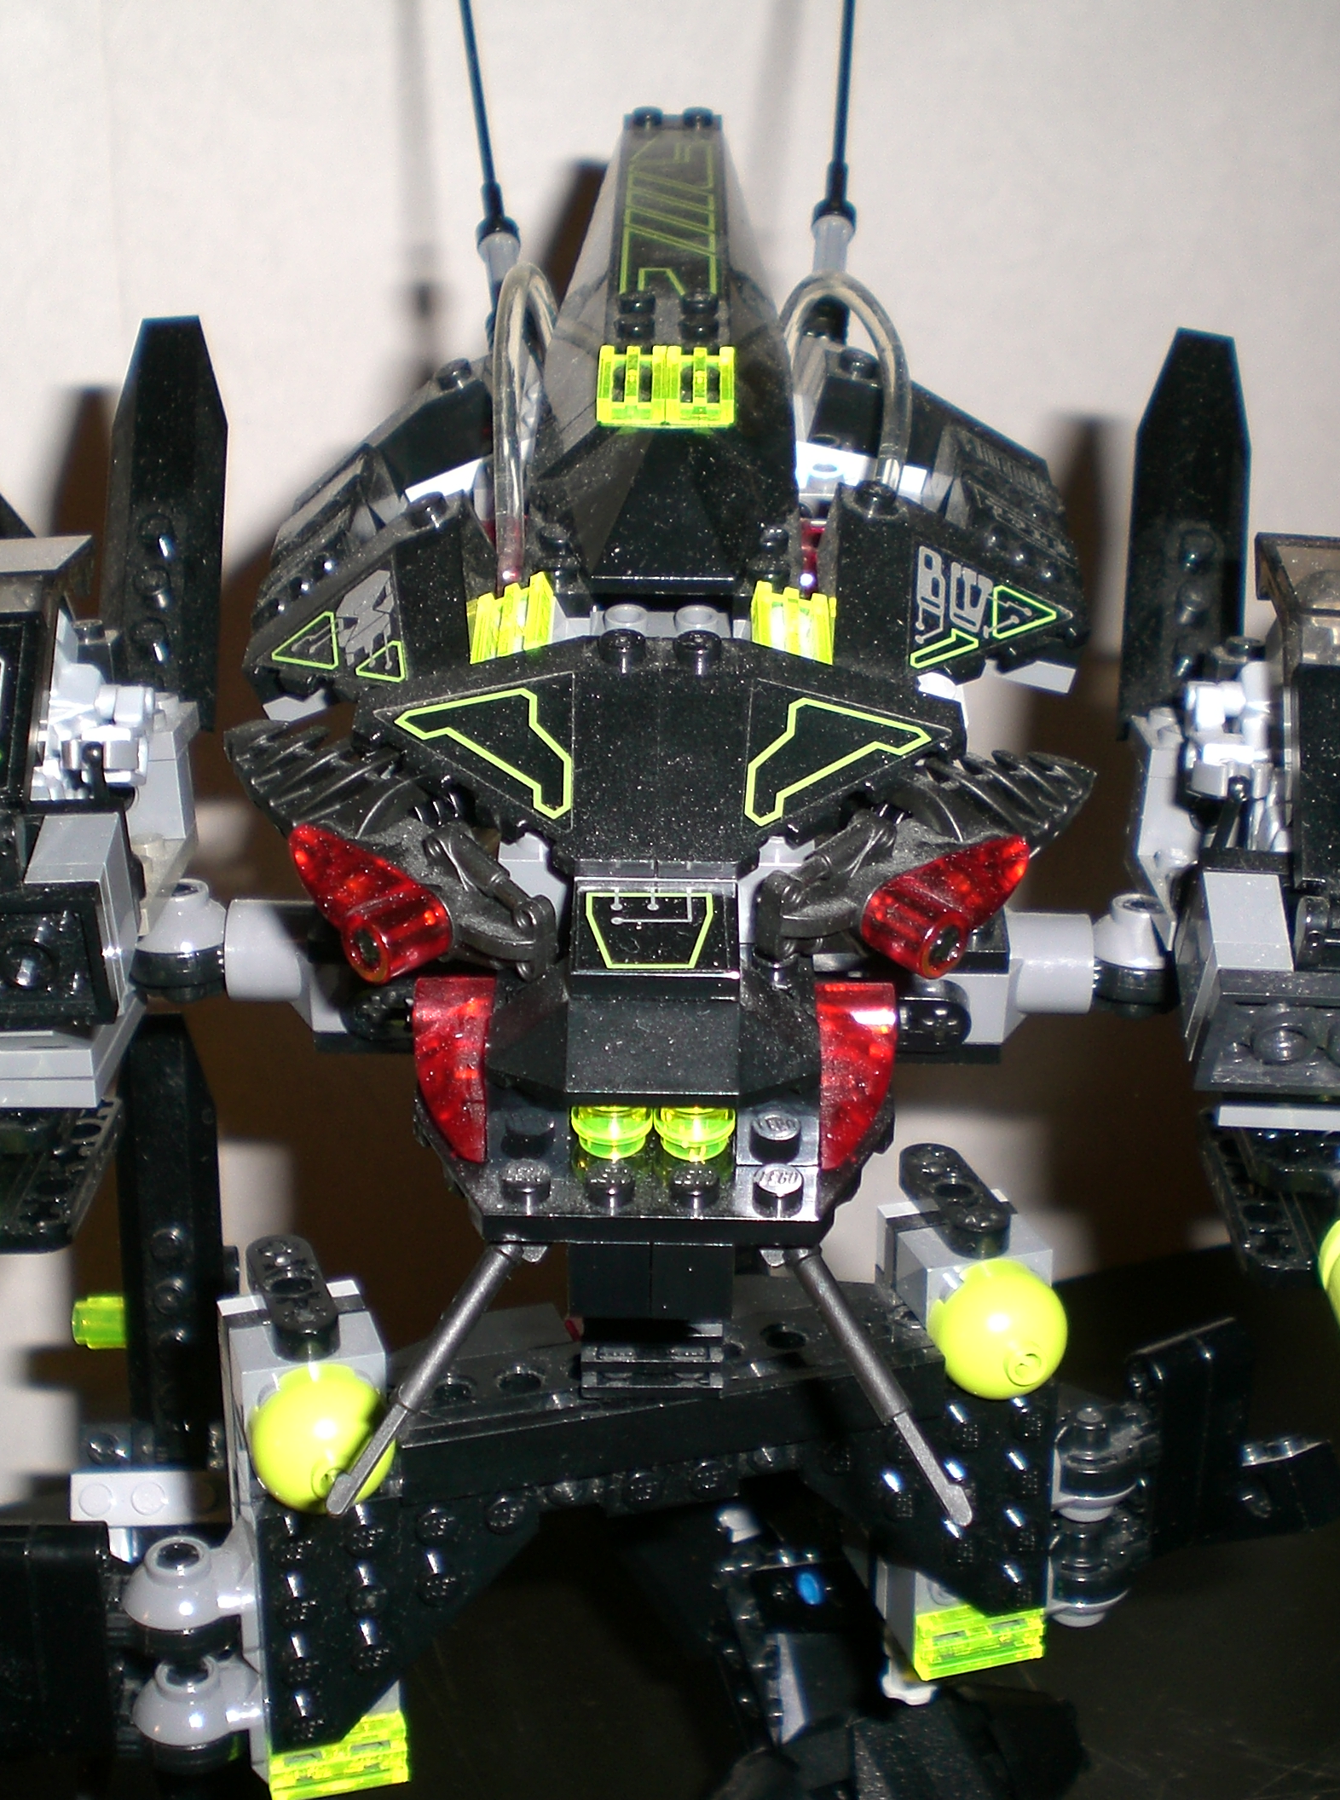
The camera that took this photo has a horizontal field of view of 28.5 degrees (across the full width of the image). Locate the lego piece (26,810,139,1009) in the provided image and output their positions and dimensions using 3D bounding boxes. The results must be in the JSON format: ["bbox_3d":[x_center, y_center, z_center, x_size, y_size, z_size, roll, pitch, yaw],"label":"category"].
[{"bbox_3d":[-0.063,0.001,0.282,0.008,0.016,0.013,-1,34,-1],"label":"lego piece"}]

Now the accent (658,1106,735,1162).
[{"bbox_3d":[0.003,0.021,0.257,0.008,0.005,0.008,1,35,0],"label":"accent"}]

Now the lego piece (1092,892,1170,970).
[{"bbox_3d":[0.051,0.003,0.288,0.010,0.007,0.010,1,24,0],"label":"lego piece"}]

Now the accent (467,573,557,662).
[{"bbox_3d":[-0.017,-0.030,0.287,0.008,0.003,0.016,-18,30,13],"label":"accent"}]

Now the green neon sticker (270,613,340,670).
[{"bbox_3d":[-0.039,-0.029,0.296,0.011,0.001,0.007,13,68,41],"label":"green neon sticker"}]

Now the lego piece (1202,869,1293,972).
[{"bbox_3d":[0.062,0.004,0.283,0.008,0.006,0.013,0,54,0],"label":"lego piece"}]

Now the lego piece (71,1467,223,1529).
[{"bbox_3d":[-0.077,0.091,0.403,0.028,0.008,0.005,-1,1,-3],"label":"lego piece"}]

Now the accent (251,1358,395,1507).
[{"bbox_3d":[-0.038,0.058,0.285,0.016,0.016,0.016,1,24,0],"label":"accent"}]

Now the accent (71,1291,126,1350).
[{"bbox_3d":[-0.084,0.063,0.396,0.010,0.008,0.008,0,20,0],"label":"accent"}]

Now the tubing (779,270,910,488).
[{"bbox_3d":[0.023,-0.069,0.347,0.018,0.028,0.020,-1,20,0],"label":"tubing"}]

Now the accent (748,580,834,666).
[{"bbox_3d":[0.013,-0.029,0.288,0.008,0.003,0.015,11,39,-9],"label":"accent"}]

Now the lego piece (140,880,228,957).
[{"bbox_3d":[-0.063,0.002,0.338,0.012,0.007,0.012,-1,20,0],"label":"lego piece"}]

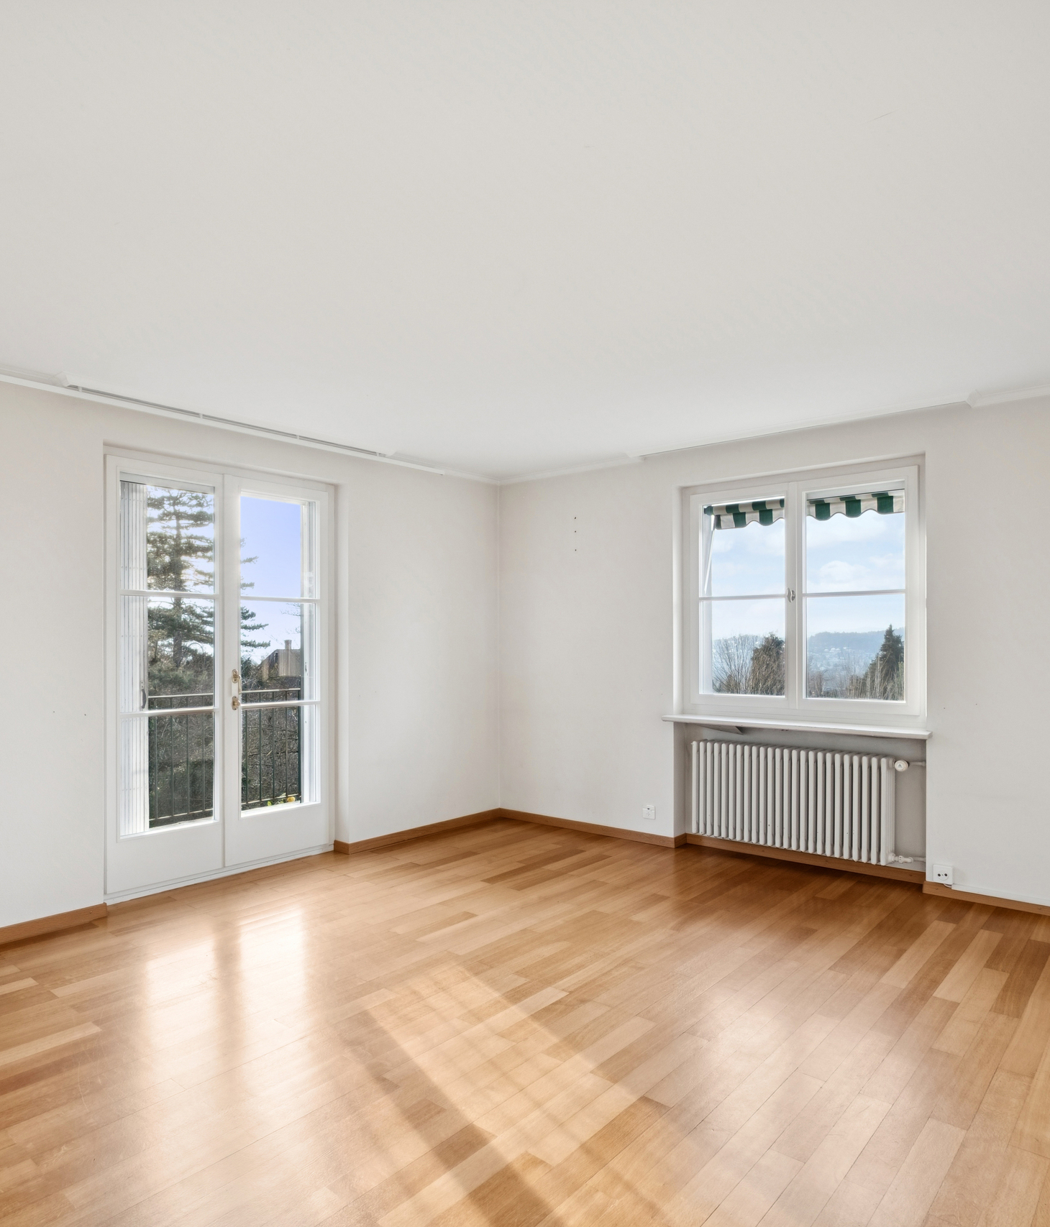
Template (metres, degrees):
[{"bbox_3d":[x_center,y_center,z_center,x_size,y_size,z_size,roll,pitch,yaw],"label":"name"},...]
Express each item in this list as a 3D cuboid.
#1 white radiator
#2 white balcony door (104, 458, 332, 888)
[{"bbox_3d":[1.478,1.036,4.329,1.081,0.555,0.130,-1,-1,38],"label":"white radiator"},{"bbox_3d":[-1.585,0.314,4.168,0.080,2.140,1.280,-1,-1,42],"label":"white balcony door"}]

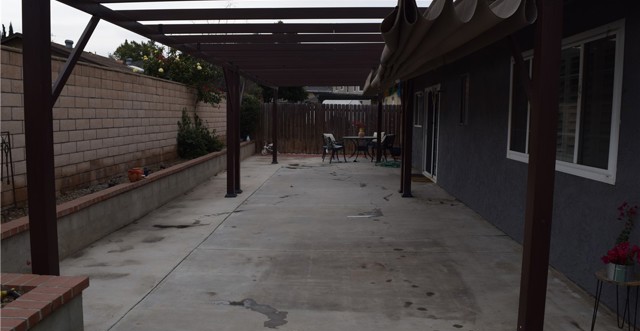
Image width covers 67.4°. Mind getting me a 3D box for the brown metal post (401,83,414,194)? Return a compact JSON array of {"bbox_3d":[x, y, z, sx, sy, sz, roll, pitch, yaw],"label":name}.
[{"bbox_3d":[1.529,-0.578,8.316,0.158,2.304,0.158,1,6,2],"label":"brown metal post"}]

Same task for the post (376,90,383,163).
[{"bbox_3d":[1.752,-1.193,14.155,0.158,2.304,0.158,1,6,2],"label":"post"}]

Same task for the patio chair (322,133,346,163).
[{"bbox_3d":[0.449,-0.547,14.850,0.620,0.890,0.580,-3,7,-31],"label":"patio chair"}]

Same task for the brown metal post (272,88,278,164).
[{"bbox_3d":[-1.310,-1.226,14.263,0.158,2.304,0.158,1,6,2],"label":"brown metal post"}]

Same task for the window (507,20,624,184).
[{"bbox_3d":[2.225,-0.577,4.683,0.090,1.202,2.275,1,6,2],"label":"window"}]

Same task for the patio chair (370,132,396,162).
[{"bbox_3d":[1.966,-0.557,14.866,0.620,0.890,0.580,4,7,30],"label":"patio chair"}]

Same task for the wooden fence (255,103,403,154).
[{"bbox_3d":[0.348,-1.345,17.595,5.550,1.830,0.090,1,6,2],"label":"wooden fence"}]

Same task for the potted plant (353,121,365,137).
[{"bbox_3d":[1.285,-1.188,15.621,0.400,0.520,0.360,1,6,2],"label":"potted plant"}]

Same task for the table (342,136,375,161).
[{"bbox_3d":[1.313,-0.538,15.761,1.100,0.730,1.100,1,6,2],"label":"table"}]

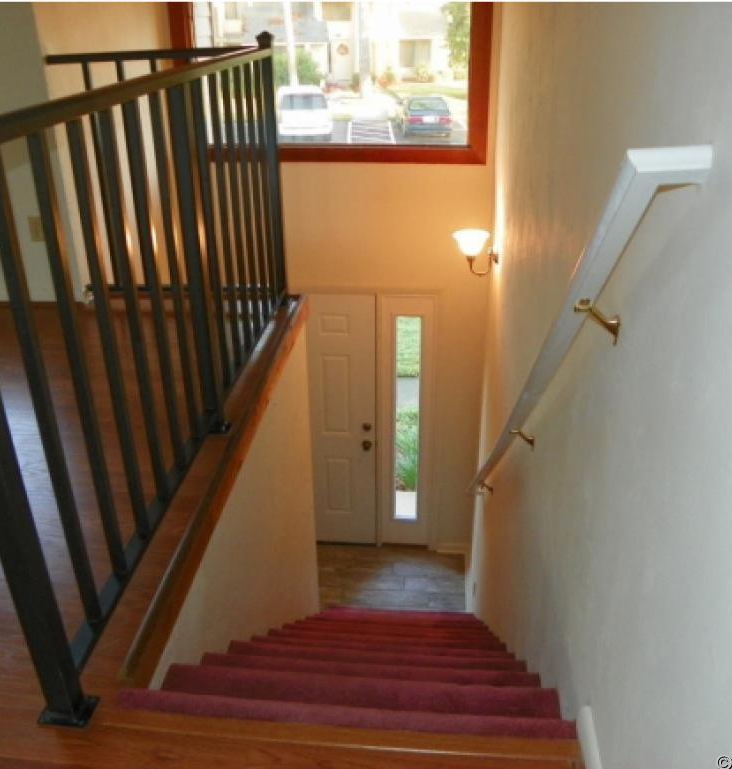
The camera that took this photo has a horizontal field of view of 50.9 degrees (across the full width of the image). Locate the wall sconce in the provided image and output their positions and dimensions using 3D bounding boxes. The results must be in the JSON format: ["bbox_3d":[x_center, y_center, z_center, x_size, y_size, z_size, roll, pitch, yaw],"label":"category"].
[{"bbox_3d":[0.630,-0.768,4.454,0.250,0.244,0.190,2,27,5],"label":"wall sconce"}]

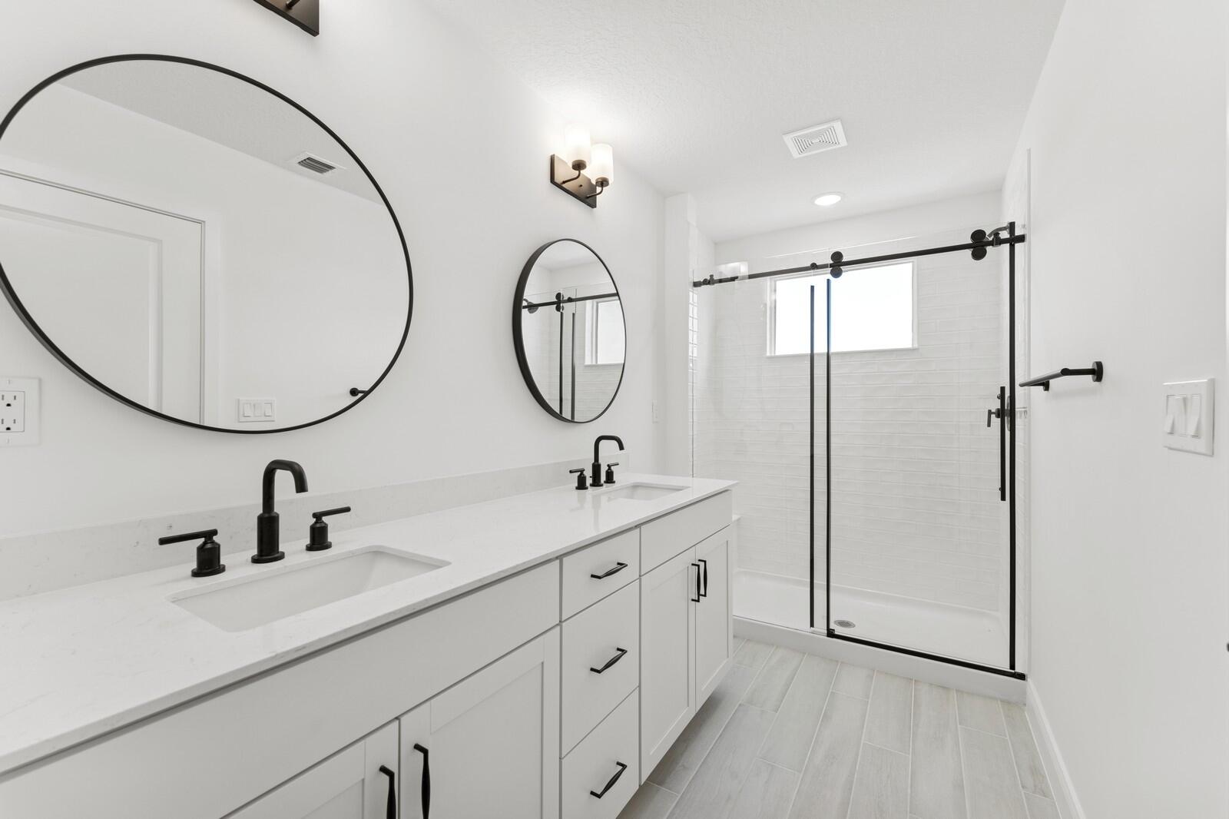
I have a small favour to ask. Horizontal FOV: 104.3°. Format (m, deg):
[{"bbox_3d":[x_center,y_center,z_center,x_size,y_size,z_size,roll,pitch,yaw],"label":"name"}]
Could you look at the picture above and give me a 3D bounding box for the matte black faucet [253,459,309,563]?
[{"bbox_3d":[-0.670,0.211,0.966,0.191,0.207,0.057,0,-1,33],"label":"matte black faucet"}]

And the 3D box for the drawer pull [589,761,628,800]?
[{"bbox_3d":[-0.011,0.965,1.248,0.032,0.013,0.133,0,-1,33],"label":"drawer pull"}]

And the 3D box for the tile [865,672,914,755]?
[{"bbox_3d":[1.151,1.244,1.986,0.152,0.010,0.576,0,-1,33],"label":"tile"}]

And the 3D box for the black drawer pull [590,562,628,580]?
[{"bbox_3d":[-0.009,0.428,1.268,0.033,0.013,0.136,0,0,33],"label":"black drawer pull"}]

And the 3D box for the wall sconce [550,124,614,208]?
[{"bbox_3d":[-0.117,-1.042,2.049,0.151,0.229,0.306,0,-1,33],"label":"wall sconce"}]

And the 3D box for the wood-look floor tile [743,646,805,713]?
[{"bbox_3d":[0.755,1.246,2.226,0.152,0.010,0.576,0,-1,33],"label":"wood-look floor tile"}]

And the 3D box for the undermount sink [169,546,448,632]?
[{"bbox_3d":[-0.548,0.404,0.905,0.295,0.165,0.410,0,0,33],"label":"undermount sink"}]

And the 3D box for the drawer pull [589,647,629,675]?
[{"bbox_3d":[-0.012,0.656,1.250,0.032,0.013,0.133,0,-1,33],"label":"drawer pull"}]

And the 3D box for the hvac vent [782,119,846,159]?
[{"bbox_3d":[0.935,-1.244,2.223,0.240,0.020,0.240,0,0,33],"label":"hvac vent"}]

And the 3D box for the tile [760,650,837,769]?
[{"bbox_3d":[0.806,1.239,2.014,0.152,0.010,0.880,0,0,33],"label":"tile"}]

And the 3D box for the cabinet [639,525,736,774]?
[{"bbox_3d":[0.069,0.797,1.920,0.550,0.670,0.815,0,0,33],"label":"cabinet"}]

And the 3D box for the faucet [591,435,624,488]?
[{"bbox_3d":[-0.030,0.217,2.018,0.166,0.213,0.057,0,0,33],"label":"faucet"}]

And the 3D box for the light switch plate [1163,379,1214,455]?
[{"bbox_3d":[0.928,0.011,0.776,0.008,0.114,0.168,0,0,33],"label":"light switch plate"}]

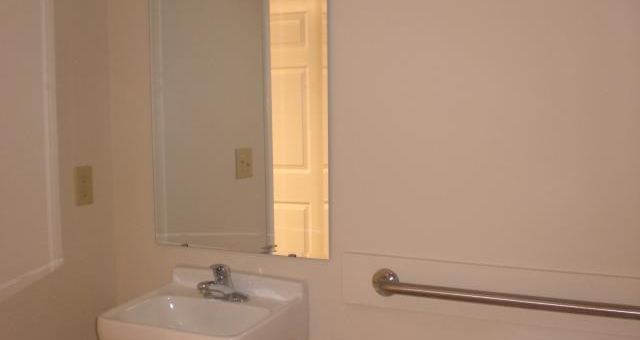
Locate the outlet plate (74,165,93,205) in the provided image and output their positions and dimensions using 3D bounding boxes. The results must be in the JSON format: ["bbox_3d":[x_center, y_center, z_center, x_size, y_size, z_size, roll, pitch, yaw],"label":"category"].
[{"bbox_3d":[-0.721,0.048,2.149,0.008,0.115,0.071,2,5,26],"label":"outlet plate"}]

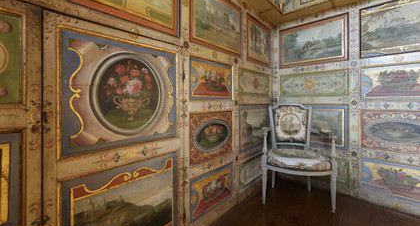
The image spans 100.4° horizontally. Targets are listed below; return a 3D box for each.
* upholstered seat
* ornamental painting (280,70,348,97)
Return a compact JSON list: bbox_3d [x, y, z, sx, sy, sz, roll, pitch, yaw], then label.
[{"bbox_3d":[0.805,0.369,1.688,0.617,0.900,0.479,0,2,14],"label":"upholstered seat"},{"bbox_3d":[1.125,-0.321,1.965,0.674,0.259,0.030,2,3,43],"label":"ornamental painting"}]

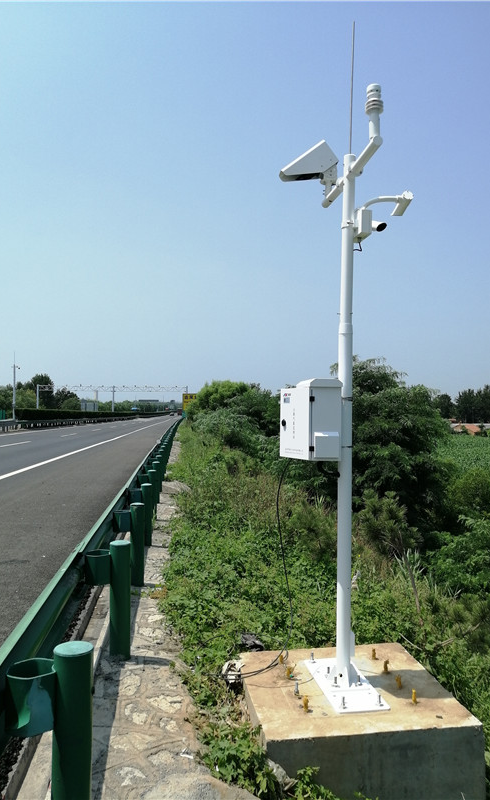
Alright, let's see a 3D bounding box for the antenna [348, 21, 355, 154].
[{"bbox_3d":[0.730,-2.113,4.224,0.013,0.913,0.013,2,-1,0],"label":"antenna"}]

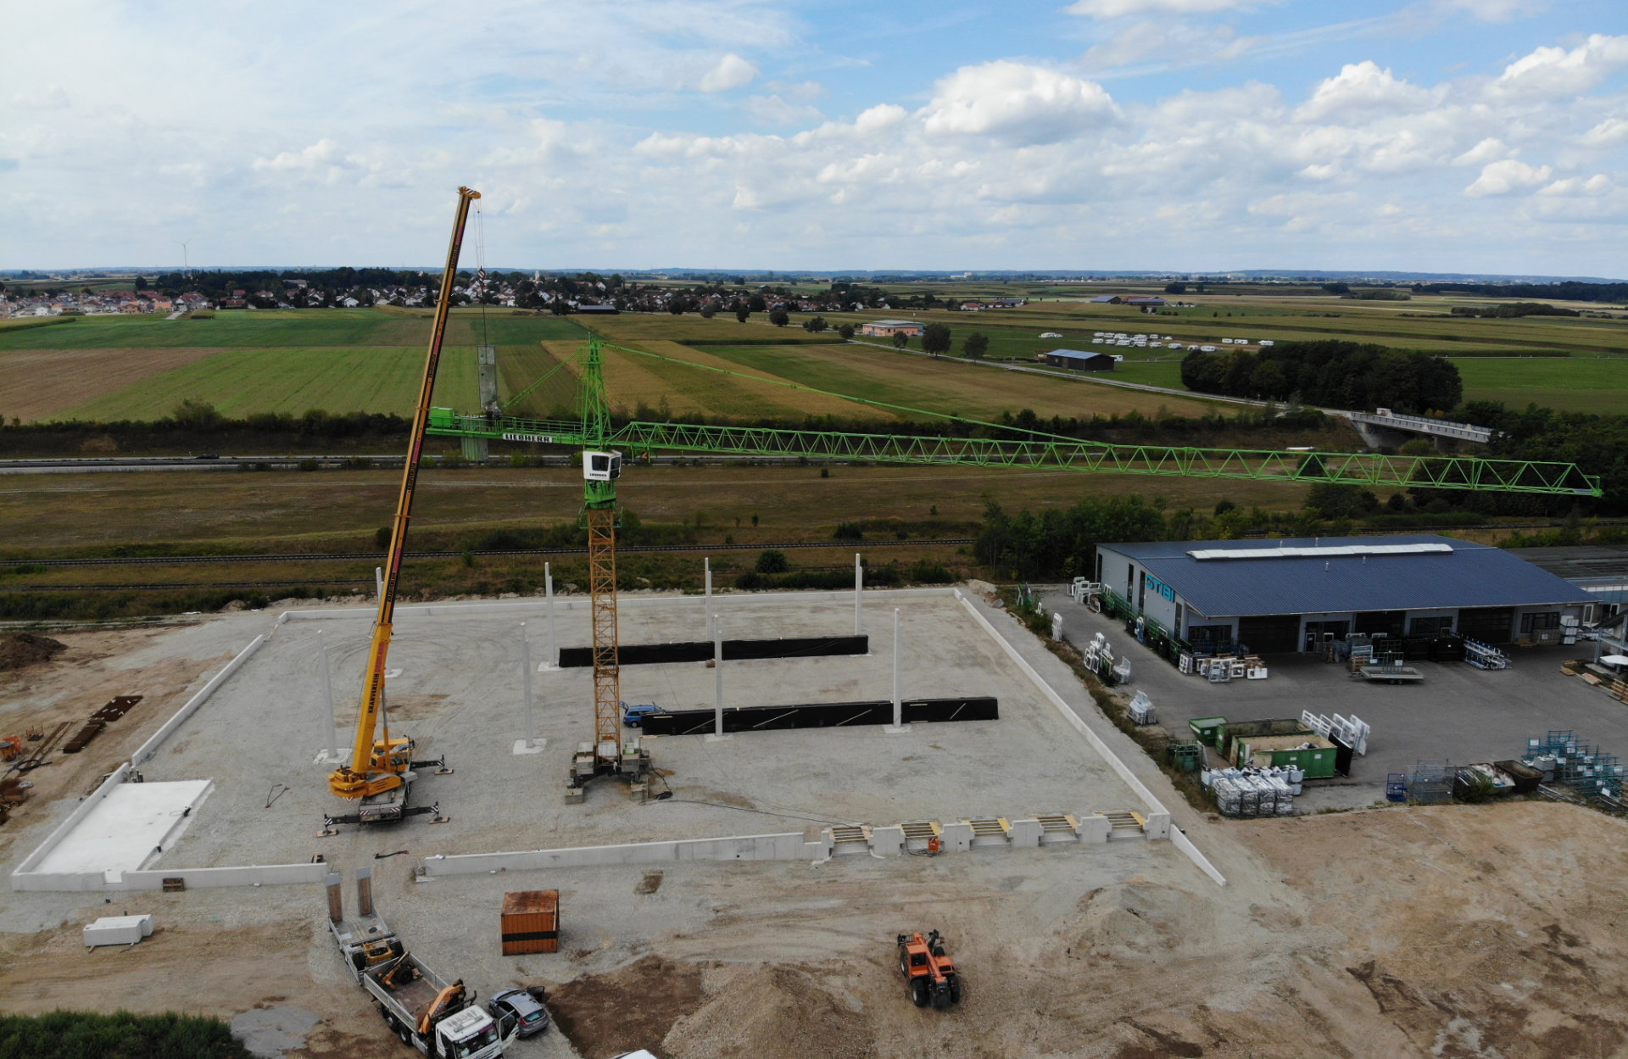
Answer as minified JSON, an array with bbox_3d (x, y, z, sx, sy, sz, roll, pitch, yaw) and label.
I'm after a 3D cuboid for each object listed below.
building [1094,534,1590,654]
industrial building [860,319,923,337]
[{"bbox_3d":[56.101,6.598,122.510,42.500,7.800,25.600,-2,13,-8],"label":"building"},{"bbox_3d":[46.670,-117.430,659.860,34.000,8.000,24.000,2,13,8],"label":"industrial building"}]

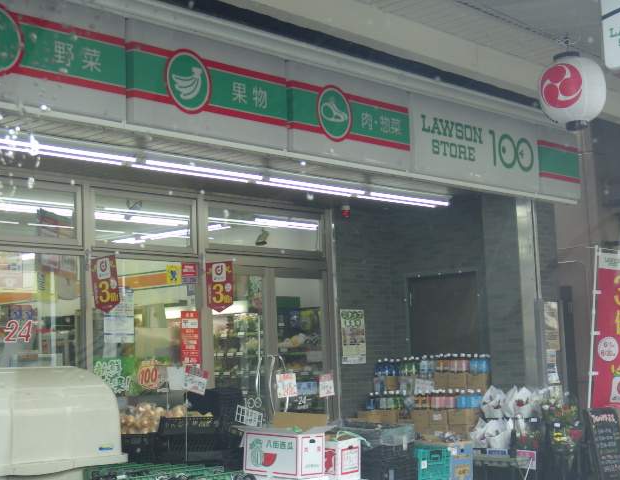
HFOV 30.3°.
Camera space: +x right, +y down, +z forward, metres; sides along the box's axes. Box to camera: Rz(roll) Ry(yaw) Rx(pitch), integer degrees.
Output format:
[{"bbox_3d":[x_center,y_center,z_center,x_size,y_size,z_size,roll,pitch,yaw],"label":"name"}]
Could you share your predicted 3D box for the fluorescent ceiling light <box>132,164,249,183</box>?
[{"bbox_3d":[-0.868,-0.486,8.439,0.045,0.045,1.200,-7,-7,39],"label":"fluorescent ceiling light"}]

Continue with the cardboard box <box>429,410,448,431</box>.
[{"bbox_3d":[1.251,1.625,10.393,0.197,0.182,0.290,-7,-7,39],"label":"cardboard box"}]

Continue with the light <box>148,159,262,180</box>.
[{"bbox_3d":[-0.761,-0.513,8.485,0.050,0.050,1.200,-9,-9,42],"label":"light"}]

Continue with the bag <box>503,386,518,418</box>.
[{"bbox_3d":[1.720,1.397,9.856,0.170,0.280,0.160,-9,-9,42],"label":"bag"}]

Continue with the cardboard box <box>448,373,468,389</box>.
[{"bbox_3d":[1.440,1.294,10.507,0.204,0.160,0.270,-8,-8,41],"label":"cardboard box"}]

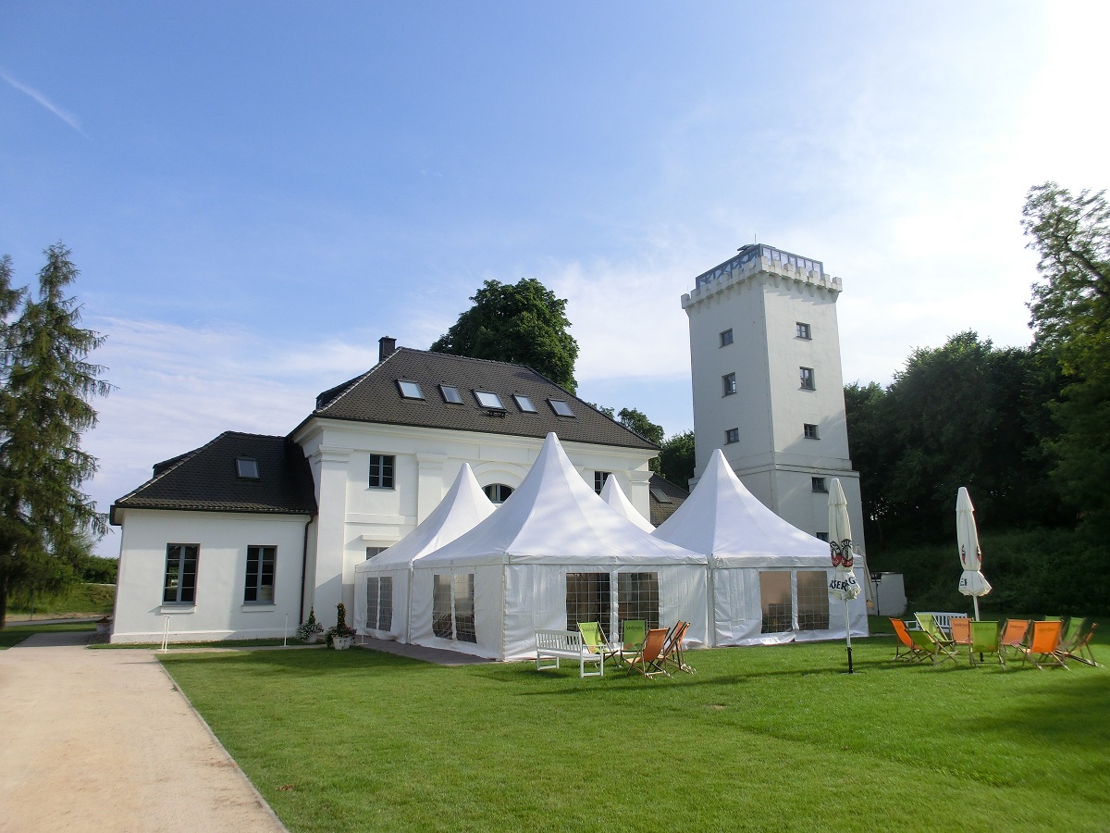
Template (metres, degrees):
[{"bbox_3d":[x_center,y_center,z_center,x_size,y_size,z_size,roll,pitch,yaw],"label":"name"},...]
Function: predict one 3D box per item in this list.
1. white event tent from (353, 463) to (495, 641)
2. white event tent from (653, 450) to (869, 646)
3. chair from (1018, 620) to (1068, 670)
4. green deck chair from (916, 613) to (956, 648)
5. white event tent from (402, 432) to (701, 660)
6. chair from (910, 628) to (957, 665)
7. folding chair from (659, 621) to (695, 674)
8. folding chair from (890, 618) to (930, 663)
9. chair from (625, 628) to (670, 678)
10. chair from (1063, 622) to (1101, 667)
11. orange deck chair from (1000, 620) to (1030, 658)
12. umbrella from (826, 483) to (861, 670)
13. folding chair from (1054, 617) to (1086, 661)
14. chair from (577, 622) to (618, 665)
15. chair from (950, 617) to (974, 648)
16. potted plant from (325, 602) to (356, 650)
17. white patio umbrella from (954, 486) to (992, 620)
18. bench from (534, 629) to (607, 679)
[{"bbox_3d":[-3.149,4.628,27.236,6.128,6.022,6.128,6,-14,-29],"label":"white event tent"},{"bbox_3d":[5.396,4.074,25.157,6.100,6.000,6.100,7,-14,-30],"label":"white event tent"},{"bbox_3d":[9.552,4.476,15.139,0.560,0.880,0.920,0,-12,-1],"label":"chair"},{"bbox_3d":[9.427,5.325,19.060,0.560,0.880,0.920,2,-12,-12],"label":"green deck chair"},{"bbox_3d":[-0.052,3.454,22.049,6.100,6.000,6.100,7,-14,-30],"label":"white event tent"},{"bbox_3d":[7.719,4.703,15.772,0.870,0.693,0.560,6,-14,-30],"label":"chair"},{"bbox_3d":[2.236,4.624,15.498,0.920,0.880,0.560,1,-12,-5],"label":"folding chair"},{"bbox_3d":[7.922,4.874,16.905,0.920,0.880,0.560,2,-12,-12],"label":"folding chair"},{"bbox_3d":[1.735,4.423,14.545,0.560,0.880,0.920,8,-14,-33],"label":"chair"},{"bbox_3d":[10.494,4.579,15.622,0.870,0.815,0.560,-6,-13,23],"label":"chair"},{"bbox_3d":[10.187,4.941,17.198,0.873,0.777,0.560,7,-14,-31],"label":"orange deck chair"},{"bbox_3d":[5.644,3.064,15.096,0.620,3.700,0.620,0,-12,0],"label":"umbrella"},{"bbox_3d":[11.487,4.960,17.461,0.920,0.880,0.560,1,-12,-7],"label":"folding chair"},{"bbox_3d":[0.897,4.727,16.003,0.560,0.887,0.755,7,-14,-31],"label":"chair"},{"bbox_3d":[9.732,5.164,18.328,0.560,0.880,0.920,-6,-13,26],"label":"chair"},{"bbox_3d":[-6.082,5.924,21.846,0.844,1.256,0.844,4,-13,-20],"label":"potted plant"},{"bbox_3d":[9.094,3.393,16.770,0.700,3.700,0.700,0,-12,0],"label":"white patio umbrella"},{"bbox_3d":[0.246,4.482,14.772,0.620,0.860,1.530,7,-14,-32],"label":"bench"}]

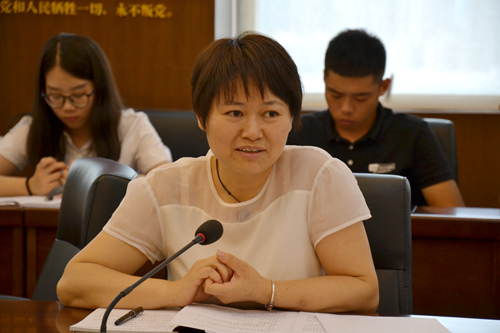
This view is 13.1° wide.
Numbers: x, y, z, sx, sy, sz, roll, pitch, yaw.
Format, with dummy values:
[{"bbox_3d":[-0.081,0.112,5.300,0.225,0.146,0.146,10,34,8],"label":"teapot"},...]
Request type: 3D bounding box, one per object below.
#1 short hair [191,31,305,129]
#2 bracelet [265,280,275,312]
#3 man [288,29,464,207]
[{"bbox_3d":[-0.006,-0.134,3.530,0.178,0.170,0.205,-1,8,-8],"label":"short hair"},{"bbox_3d":[0.029,0.202,3.400,0.010,0.048,0.053,12,-3,-18],"label":"bracelet"},{"bbox_3d":[0.251,0.271,5.386,0.540,1.220,0.750,1,4,14],"label":"man"}]

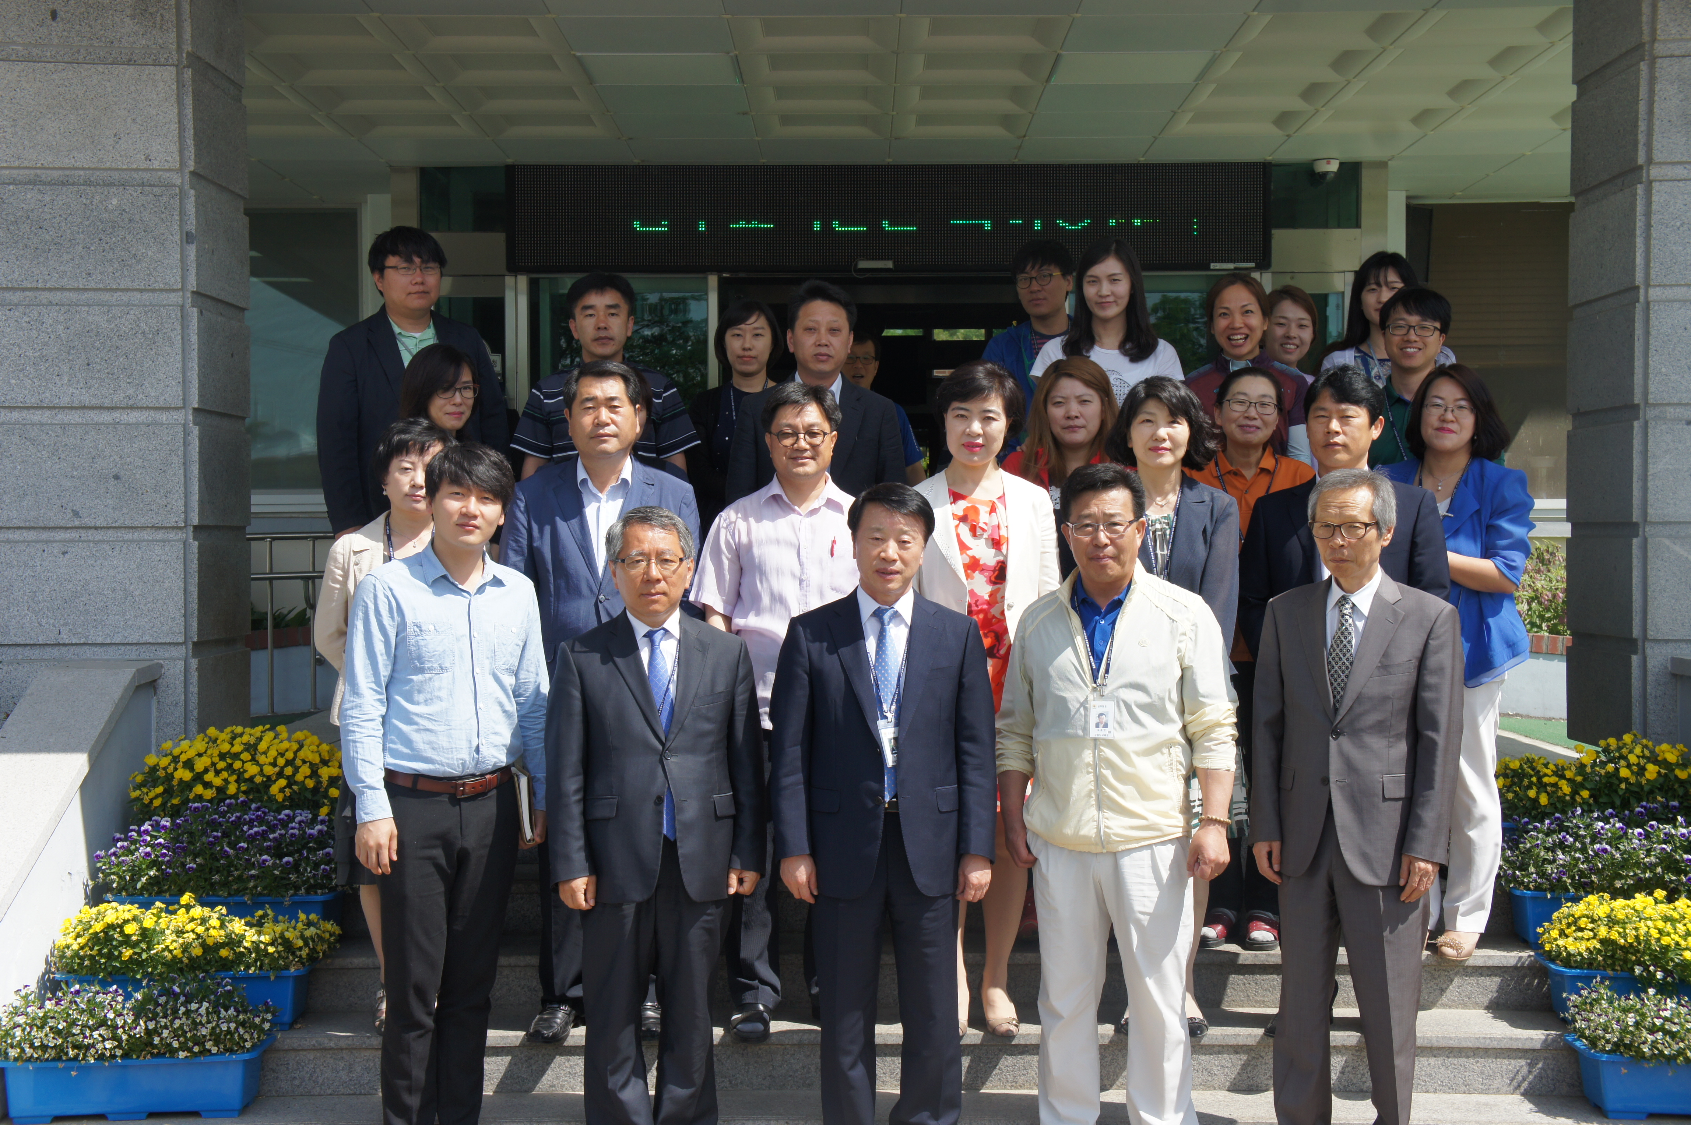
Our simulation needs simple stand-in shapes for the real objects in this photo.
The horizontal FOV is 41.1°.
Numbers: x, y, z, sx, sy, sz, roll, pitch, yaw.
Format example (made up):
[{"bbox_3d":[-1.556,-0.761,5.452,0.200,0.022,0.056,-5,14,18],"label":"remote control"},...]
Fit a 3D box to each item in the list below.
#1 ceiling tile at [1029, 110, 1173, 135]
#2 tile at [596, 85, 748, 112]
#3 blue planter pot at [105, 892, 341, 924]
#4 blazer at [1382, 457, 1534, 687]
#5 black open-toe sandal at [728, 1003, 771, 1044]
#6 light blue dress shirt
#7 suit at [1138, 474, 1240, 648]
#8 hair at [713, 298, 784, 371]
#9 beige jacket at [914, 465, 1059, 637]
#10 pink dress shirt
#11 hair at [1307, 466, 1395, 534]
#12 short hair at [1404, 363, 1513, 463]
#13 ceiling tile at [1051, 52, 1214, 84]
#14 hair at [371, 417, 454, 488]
[{"bbox_3d":[1.085,-1.900,9.718,0.600,0.030,0.600,0,1,0],"label":"ceiling tile"},{"bbox_3d":[-0.701,-1.909,9.244,0.600,0.030,0.600,0,1,0],"label":"tile"},{"bbox_3d":[-1.666,0.966,6.100,0.595,0.165,0.220,0,1,0],"label":"blue planter pot"},{"bbox_3d":[1.647,0.020,6.180,0.470,0.640,0.290,0,1,18],"label":"blazer"},{"bbox_3d":[-0.230,1.144,5.770,0.105,0.105,0.280,0,1,6],"label":"black open-toe sandal"},{"bbox_3d":[-0.911,0.281,5.120,0.450,0.630,0.270,0,1,-19],"label":"light blue dress shirt"},{"bbox_3d":[0.823,0.050,5.900,0.420,0.580,0.270,0,1,6],"label":"suit"},{"bbox_3d":[-0.292,-0.685,6.780,0.210,0.225,0.220,0,1,-2],"label":"hair"},{"bbox_3d":[0.334,0.049,5.780,0.440,0.580,0.260,0,1,2],"label":"beige jacket"},{"bbox_3d":[-0.121,0.102,5.890,0.550,0.680,0.290,0,1,0],"label":"pink dress shirt"},{"bbox_3d":[1.164,-0.129,5.170,0.195,0.175,0.220,1,1,31],"label":"hair"},{"bbox_3d":[1.656,-0.405,6.080,0.280,0.270,0.240,-2,0,9],"label":"short hair"},{"bbox_3d":[1.099,-1.900,8.590,0.600,0.035,0.600,0,1,0],"label":"ceiling tile"},{"bbox_3d":[-1.131,-0.278,5.880,0.210,0.205,0.230,0,1,-20],"label":"hair"}]

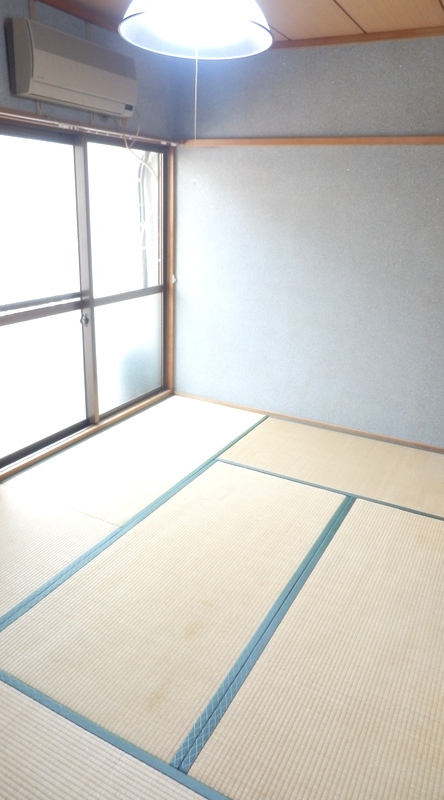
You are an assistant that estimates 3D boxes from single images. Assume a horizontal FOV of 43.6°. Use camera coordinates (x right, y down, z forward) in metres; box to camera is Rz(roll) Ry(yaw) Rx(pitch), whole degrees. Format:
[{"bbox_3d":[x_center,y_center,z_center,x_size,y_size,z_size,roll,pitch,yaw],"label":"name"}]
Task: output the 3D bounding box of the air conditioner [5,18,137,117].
[{"bbox_3d":[-0.746,-1.700,2.903,0.184,0.306,0.780,12,22,26],"label":"air conditioner"}]

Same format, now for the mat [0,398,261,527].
[{"bbox_3d":[-0.437,0.311,3.553,0.853,0.050,1.703,12,22,26],"label":"mat"}]

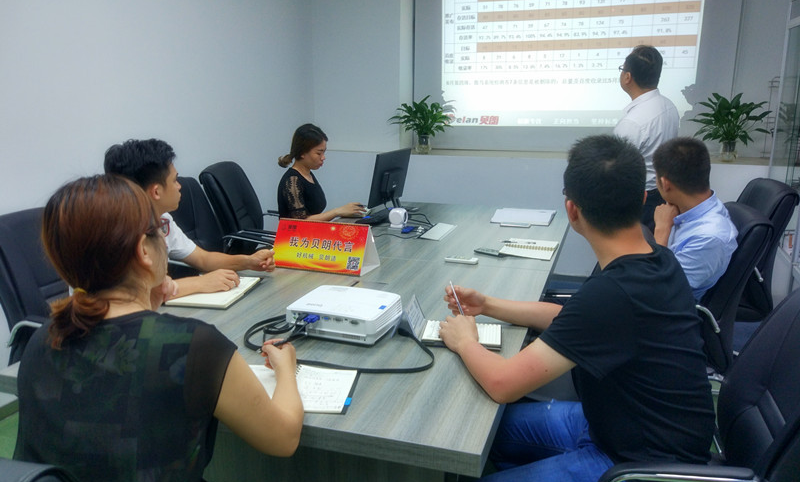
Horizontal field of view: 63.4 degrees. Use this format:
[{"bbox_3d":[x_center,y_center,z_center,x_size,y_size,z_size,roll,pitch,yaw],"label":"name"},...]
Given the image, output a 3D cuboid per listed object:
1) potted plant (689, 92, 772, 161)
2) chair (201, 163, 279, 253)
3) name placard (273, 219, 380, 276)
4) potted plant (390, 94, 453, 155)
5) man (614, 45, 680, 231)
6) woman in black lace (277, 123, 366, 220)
[{"bbox_3d":[2.552,-0.893,4.994,0.616,0.540,0.597,4,14,18],"label":"potted plant"},{"bbox_3d":[-0.571,0.183,3.222,0.650,1.070,0.600,3,13,11],"label":"chair"},{"bbox_3d":[-0.299,0.013,2.607,0.387,0.179,0.173,5,14,19],"label":"name placard"},{"bbox_3d":[0.177,-1.014,5.574,0.524,0.500,0.507,0,13,0],"label":"potted plant"},{"bbox_3d":[1.227,-0.138,3.316,0.340,1.666,0.480,12,17,41],"label":"man"},{"bbox_3d":[-0.317,-0.002,3.580,0.640,1.270,0.460,3,13,14],"label":"woman in black lace"}]

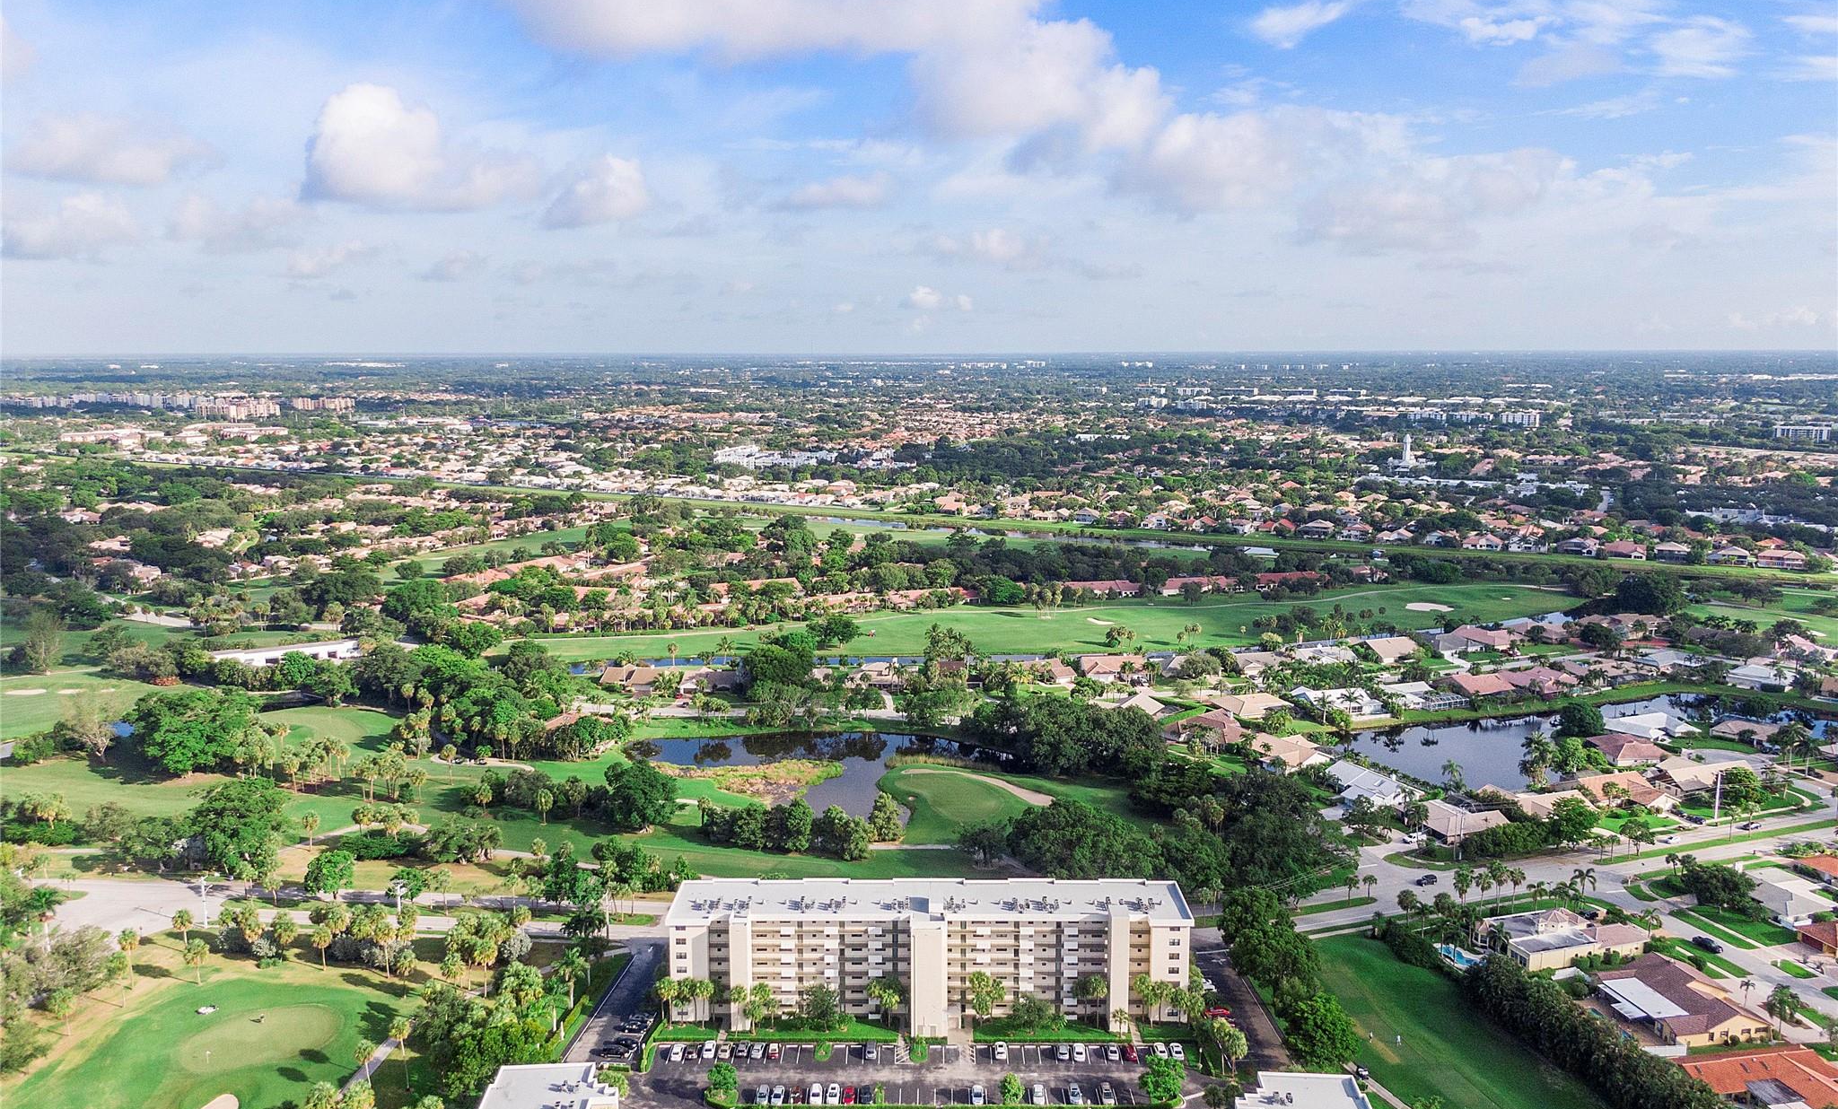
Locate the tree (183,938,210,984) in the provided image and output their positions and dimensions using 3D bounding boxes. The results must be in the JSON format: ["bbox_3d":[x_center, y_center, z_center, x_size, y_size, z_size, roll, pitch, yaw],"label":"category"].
[{"bbox_3d":[-138.067,77.930,243.645,4.700,9.200,4.700,0,9,0],"label":"tree"}]

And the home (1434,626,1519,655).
[{"bbox_3d":[222.140,34.635,511.593,28.000,6.000,21.000,-4,10,-21],"label":"home"}]

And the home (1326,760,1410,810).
[{"bbox_3d":[117.810,62.360,343.750,20.500,5.000,24.500,-5,10,-27],"label":"home"}]

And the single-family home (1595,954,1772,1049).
[{"bbox_3d":[137.220,80.630,232.400,24.000,5.000,23.850,-2,10,-11],"label":"single-family home"}]

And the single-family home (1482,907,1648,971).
[{"bbox_3d":[130.120,76.330,256.750,29.920,5.600,16.100,-2,10,-12],"label":"single-family home"}]

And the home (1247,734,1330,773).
[{"bbox_3d":[108.631,57.614,374.329,19.500,5.500,20.500,-7,11,-35],"label":"home"}]

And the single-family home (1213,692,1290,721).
[{"bbox_3d":[110.700,49.970,419.780,23.000,4.800,22.000,-3,10,-17],"label":"single-family home"}]

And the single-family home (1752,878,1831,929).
[{"bbox_3d":[186.840,73.690,275.600,18.500,4.500,20.500,-2,10,-14],"label":"single-family home"}]

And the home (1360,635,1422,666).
[{"bbox_3d":[183.850,37.143,497.083,20.000,6.000,18.000,-3,10,-17],"label":"home"}]

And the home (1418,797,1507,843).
[{"bbox_3d":[135.170,66.460,320.150,20.500,4.500,17.000,-3,10,-20],"label":"home"}]

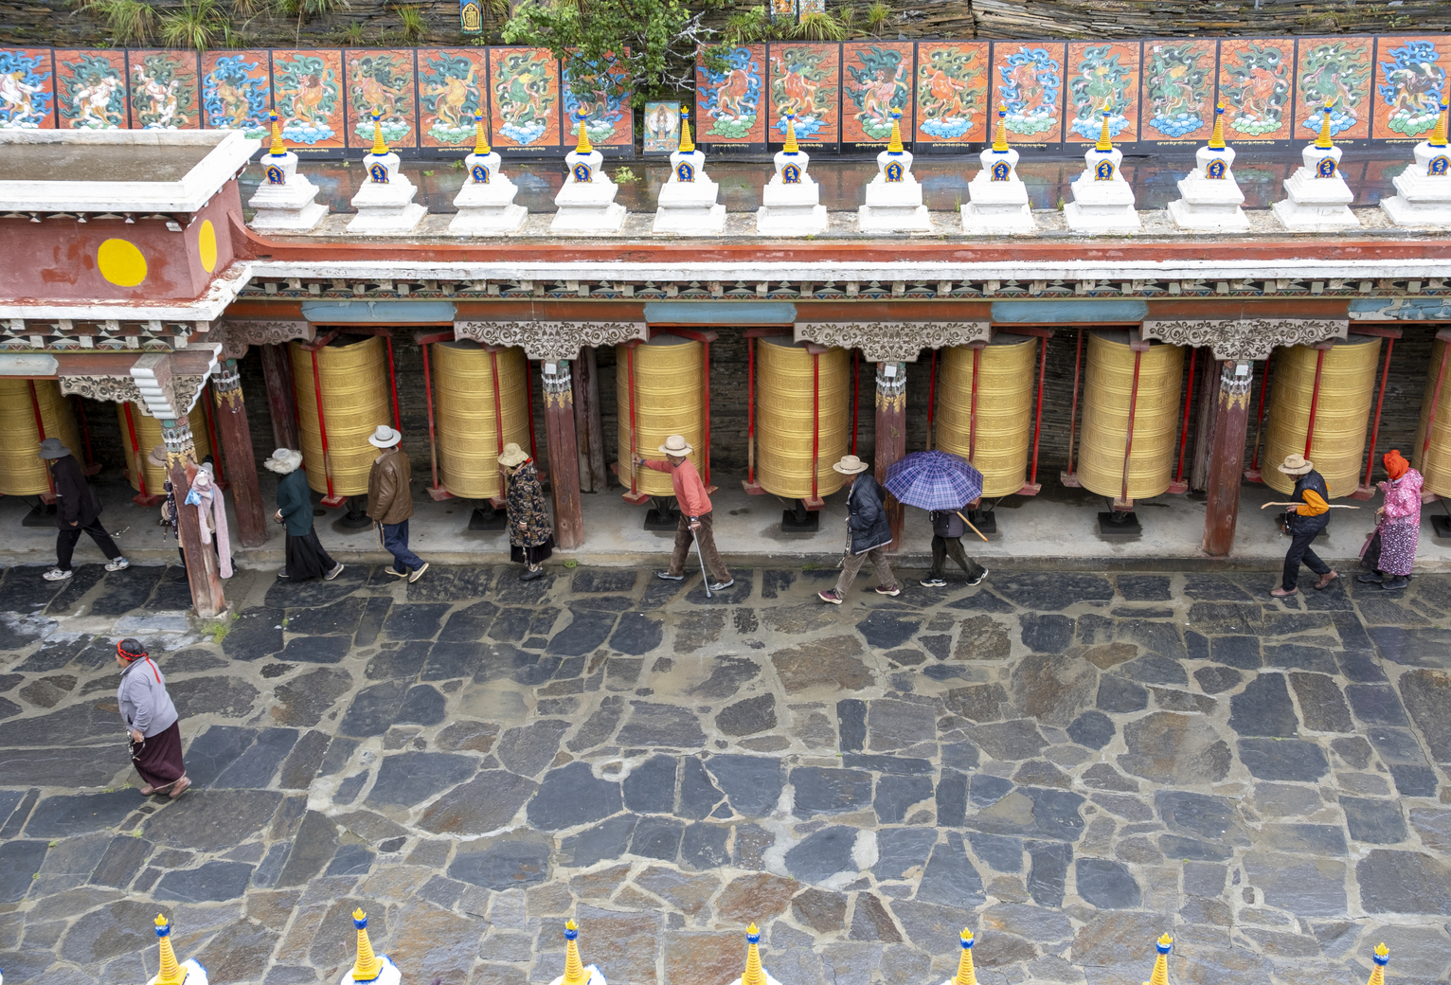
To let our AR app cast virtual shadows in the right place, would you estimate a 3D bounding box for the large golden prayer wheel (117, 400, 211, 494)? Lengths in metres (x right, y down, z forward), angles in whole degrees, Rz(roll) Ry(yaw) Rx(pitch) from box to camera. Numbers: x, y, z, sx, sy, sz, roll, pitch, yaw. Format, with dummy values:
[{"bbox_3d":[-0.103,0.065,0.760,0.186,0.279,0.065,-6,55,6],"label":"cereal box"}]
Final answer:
[{"bbox_3d":[-6.177,-0.943,18.442,0.950,1.735,0.950,-1,26,0],"label":"large golden prayer wheel"}]

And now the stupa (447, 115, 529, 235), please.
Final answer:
[{"bbox_3d":[-2.442,-3.290,17.015,0.700,1.162,0.680,0,26,2],"label":"stupa"}]

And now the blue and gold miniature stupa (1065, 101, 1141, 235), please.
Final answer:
[{"bbox_3d":[3.784,-3.285,16.827,0.717,1.179,0.717,0,25,4],"label":"blue and gold miniature stupa"}]

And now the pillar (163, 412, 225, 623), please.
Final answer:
[{"bbox_3d":[-5.426,0.210,17.156,0.320,2.226,0.320,0,25,2],"label":"pillar"}]

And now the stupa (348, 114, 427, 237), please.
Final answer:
[{"bbox_3d":[-3.481,-3.308,17.067,0.680,1.150,0.710,0,25,4],"label":"stupa"}]

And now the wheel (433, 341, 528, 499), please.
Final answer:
[{"bbox_3d":[-2.666,-0.942,18.568,1.001,1.729,1.001,-1,25,1],"label":"wheel"}]

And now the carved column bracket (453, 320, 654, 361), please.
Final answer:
[{"bbox_3d":[-1.698,-1.531,16.593,1.880,0.395,0.210,0,27,4],"label":"carved column bracket"}]

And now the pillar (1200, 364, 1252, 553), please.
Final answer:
[{"bbox_3d":[5.298,-0.401,17.745,0.310,2.226,0.310,0,25,2],"label":"pillar"}]

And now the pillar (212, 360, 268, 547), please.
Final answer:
[{"bbox_3d":[-5.260,-0.476,18.346,0.310,2.220,0.310,0,25,4],"label":"pillar"}]

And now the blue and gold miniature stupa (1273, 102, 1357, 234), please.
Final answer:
[{"bbox_3d":[5.813,-3.225,16.377,0.690,1.160,0.710,-1,25,1],"label":"blue and gold miniature stupa"}]

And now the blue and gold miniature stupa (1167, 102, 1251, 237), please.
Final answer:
[{"bbox_3d":[4.775,-3.227,16.436,0.680,1.160,0.710,0,25,4],"label":"blue and gold miniature stupa"}]

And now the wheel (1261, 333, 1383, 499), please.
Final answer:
[{"bbox_3d":[6.342,-0.921,17.957,1.038,1.706,1.038,0,25,4],"label":"wheel"}]

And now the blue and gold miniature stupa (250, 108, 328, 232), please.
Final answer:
[{"bbox_3d":[-4.517,-3.314,17.095,0.700,1.139,0.680,0,26,2],"label":"blue and gold miniature stupa"}]

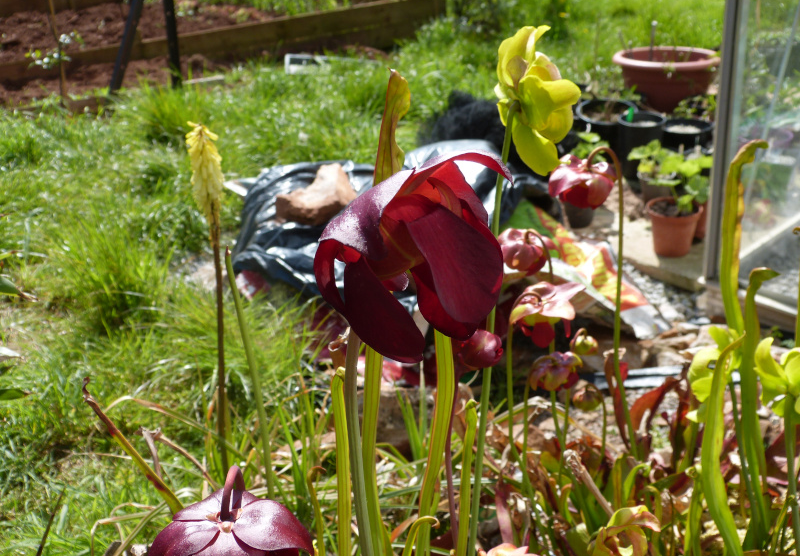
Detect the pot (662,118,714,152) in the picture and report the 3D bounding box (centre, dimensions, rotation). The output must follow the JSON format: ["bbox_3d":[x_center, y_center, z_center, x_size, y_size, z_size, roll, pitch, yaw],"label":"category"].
[{"bbox_3d":[0.911,-0.405,3.289,0.163,0.155,0.163,4,24,15],"label":"pot"}]

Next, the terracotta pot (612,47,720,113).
[{"bbox_3d":[1.058,-0.785,4.133,0.428,0.182,0.428,3,24,14],"label":"terracotta pot"}]

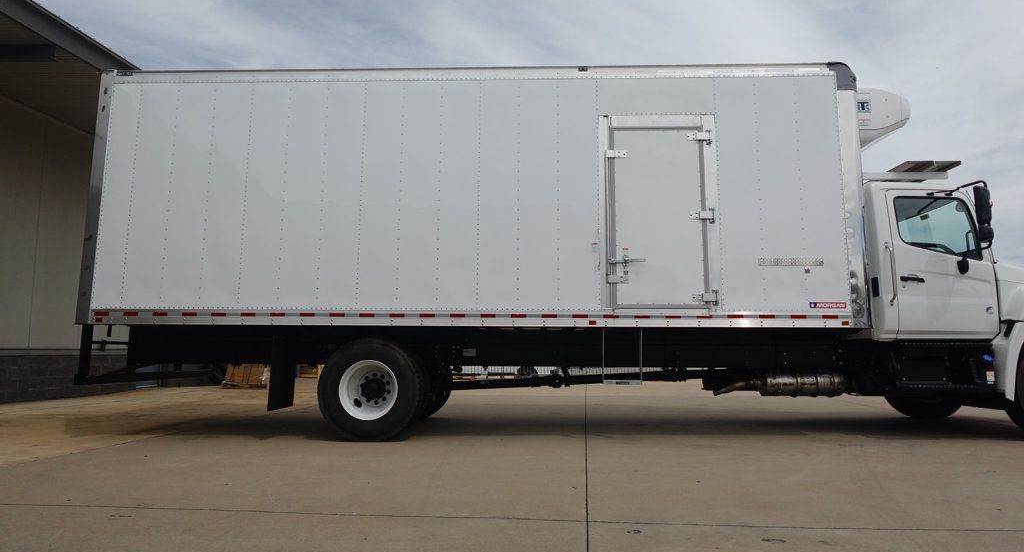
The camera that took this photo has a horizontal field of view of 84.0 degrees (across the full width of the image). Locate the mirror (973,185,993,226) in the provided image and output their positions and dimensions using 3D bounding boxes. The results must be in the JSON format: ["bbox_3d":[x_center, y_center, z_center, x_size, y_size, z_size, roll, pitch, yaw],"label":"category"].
[{"bbox_3d":[4.599,-0.690,5.562,0.120,0.385,0.200,-4,-8,32],"label":"mirror"}]

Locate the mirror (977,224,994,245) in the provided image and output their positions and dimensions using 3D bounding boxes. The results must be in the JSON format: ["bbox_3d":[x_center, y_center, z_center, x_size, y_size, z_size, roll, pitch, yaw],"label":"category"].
[{"bbox_3d":[4.607,-0.407,5.528,0.120,0.180,0.200,-4,-8,32],"label":"mirror"}]

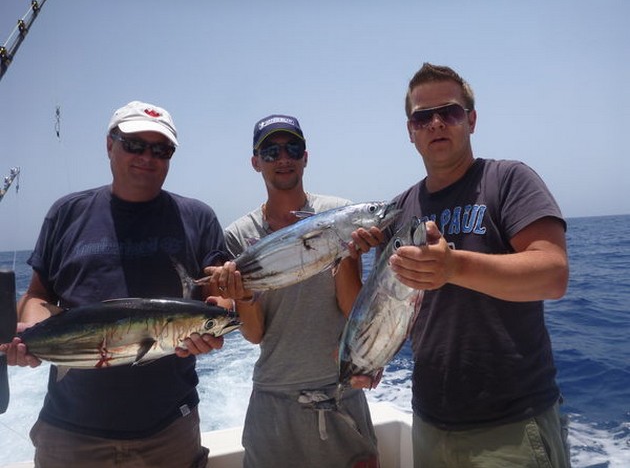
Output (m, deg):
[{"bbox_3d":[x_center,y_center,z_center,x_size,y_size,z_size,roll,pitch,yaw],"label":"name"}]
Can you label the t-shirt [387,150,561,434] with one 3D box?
[{"bbox_3d":[0.435,0.160,1.390,0.475,0.710,0.285,-4,0,30],"label":"t-shirt"}]

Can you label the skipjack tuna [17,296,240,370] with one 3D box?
[{"bbox_3d":[-0.450,0.231,1.160,0.560,0.155,0.115,-5,7,-3],"label":"skipjack tuna"}]

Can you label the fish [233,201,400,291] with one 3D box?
[{"bbox_3d":[-0.042,0.039,1.290,0.550,0.160,0.115,-18,-11,-6],"label":"fish"}]

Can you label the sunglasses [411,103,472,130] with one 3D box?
[{"bbox_3d":[0.329,-0.300,1.324,0.145,0.053,0.145,-2,7,22],"label":"sunglasses"}]

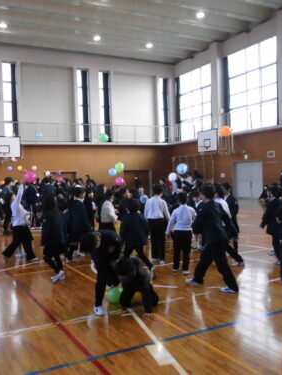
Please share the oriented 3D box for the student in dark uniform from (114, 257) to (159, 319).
[{"bbox_3d":[-0.046,1.026,4.073,0.440,0.560,0.620,-1,1,18],"label":"student in dark uniform"}]

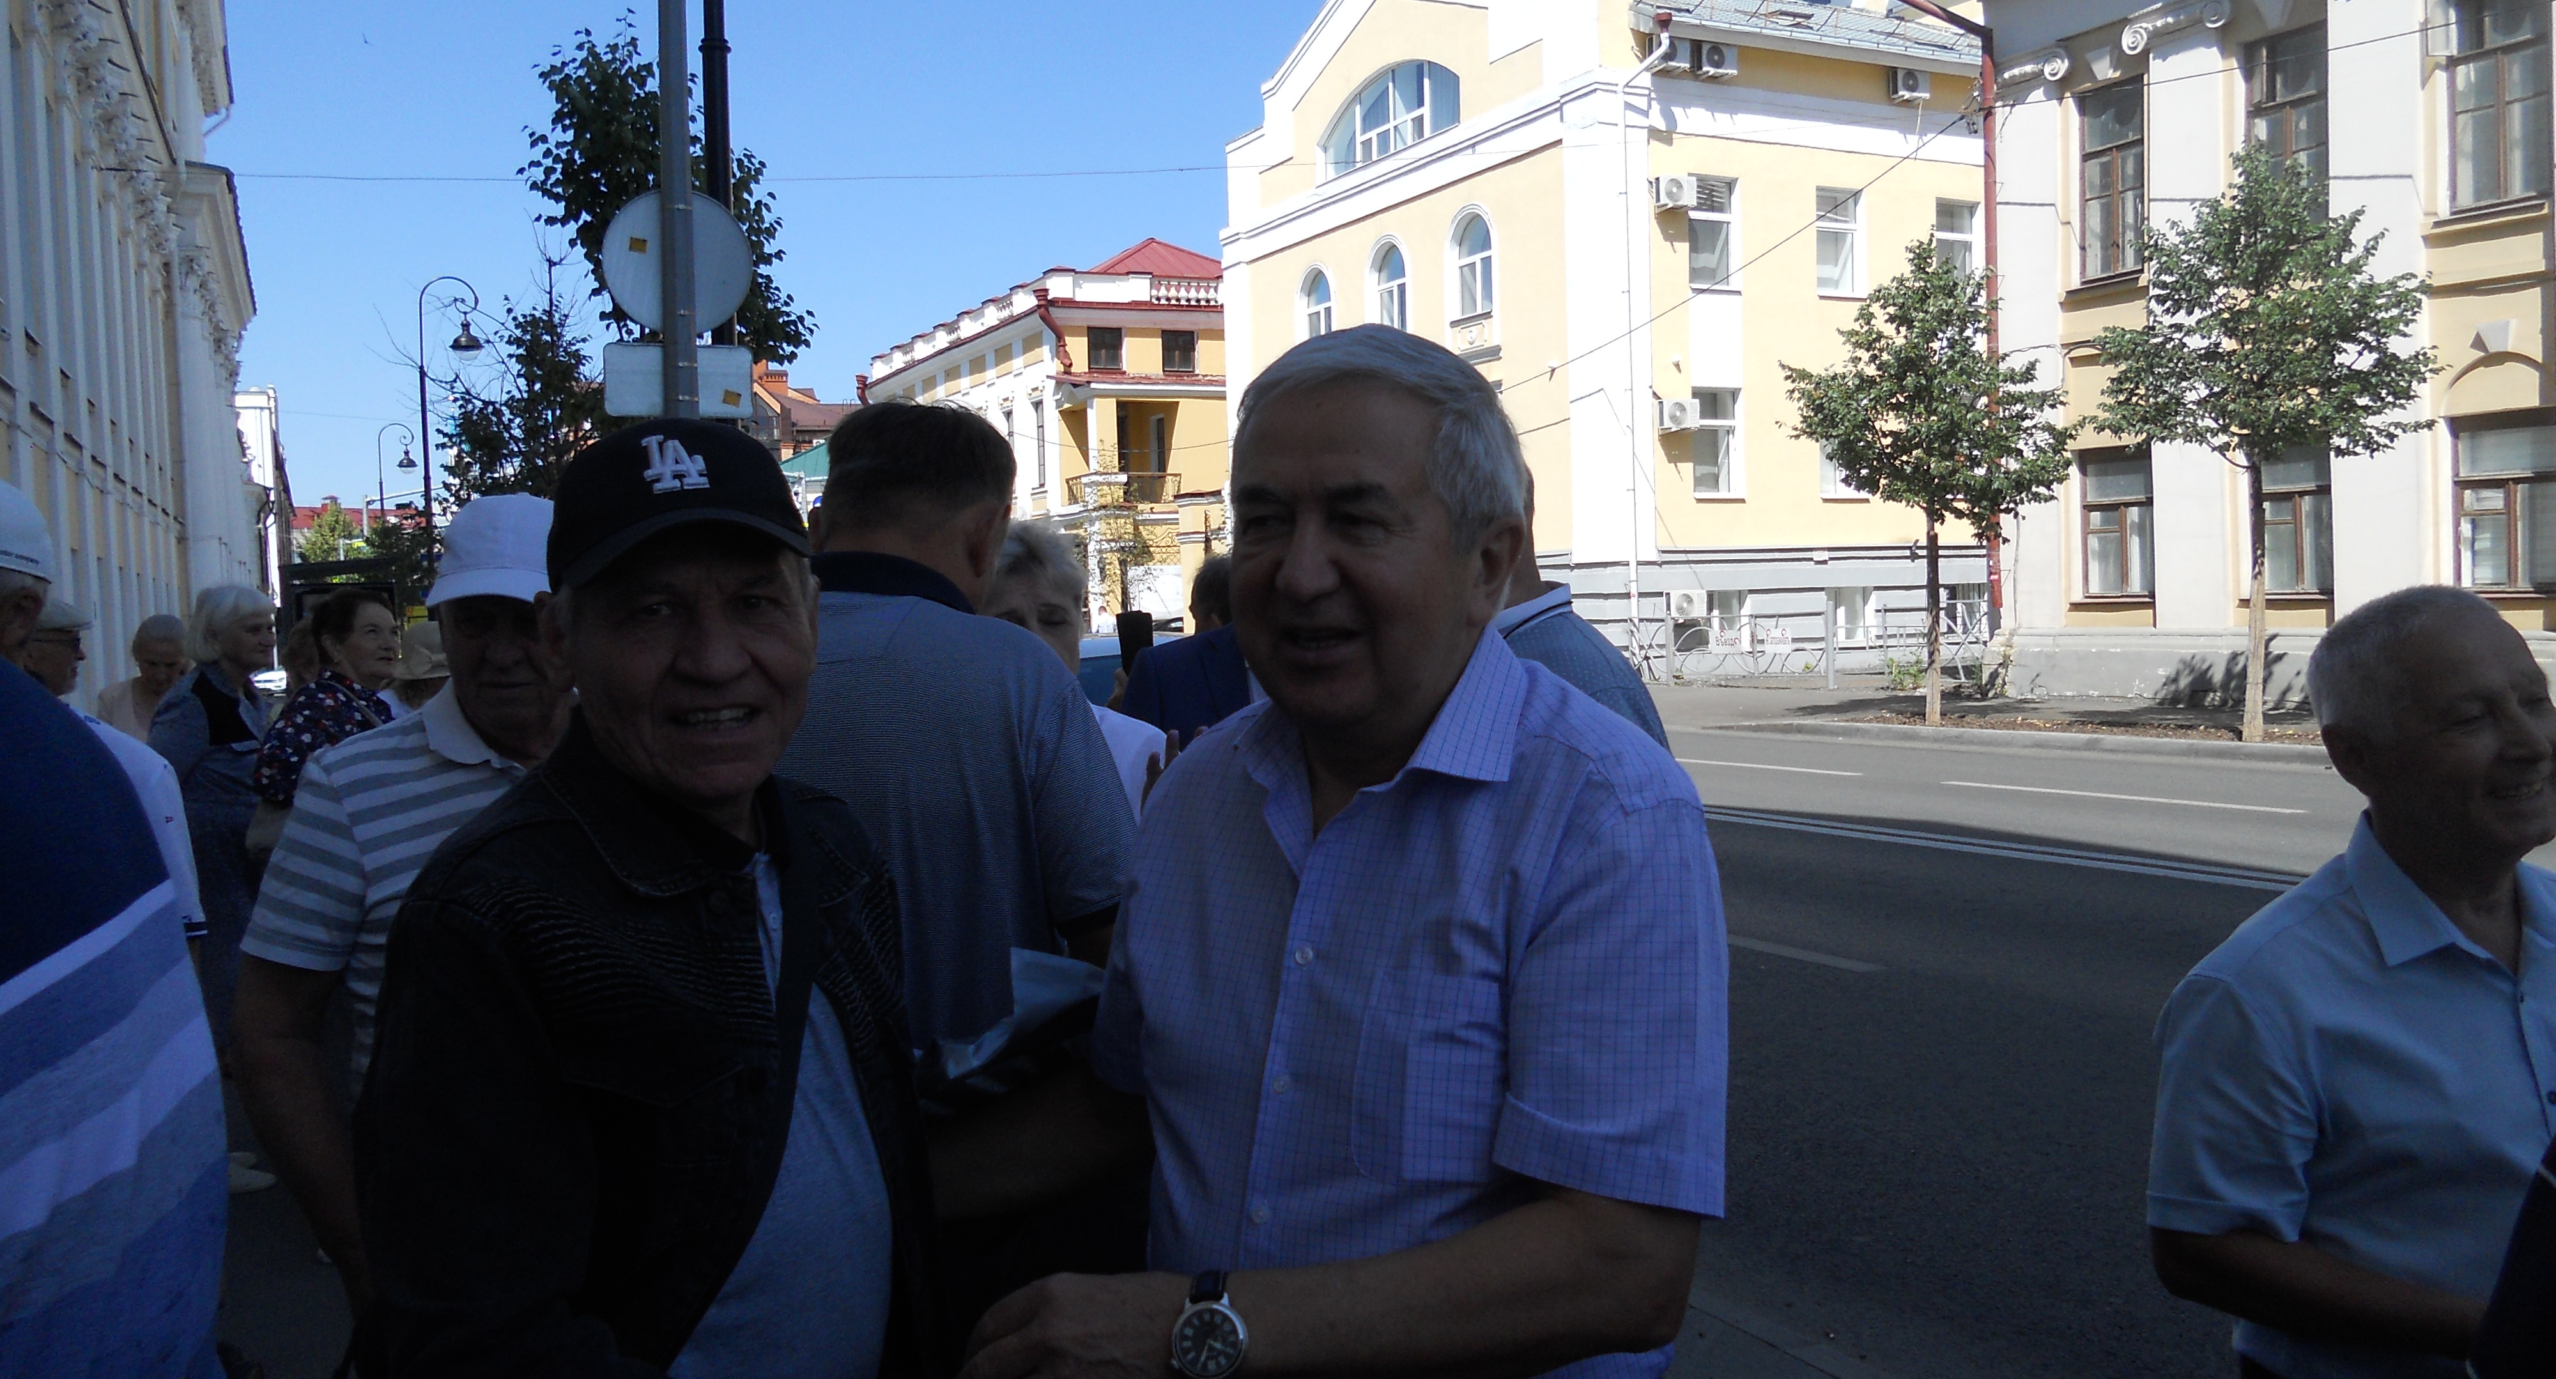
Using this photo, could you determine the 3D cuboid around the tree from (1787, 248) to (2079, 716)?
[{"bbox_3d":[7.563,-2.425,23.298,3.350,5.630,3.200,-1,2,18],"label":"tree"}]

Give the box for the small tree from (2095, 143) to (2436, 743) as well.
[{"bbox_3d":[9.478,-2.381,19.296,3.300,5.760,3.200,-1,2,26],"label":"small tree"}]

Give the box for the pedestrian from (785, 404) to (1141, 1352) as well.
[{"bbox_3d":[-0.328,0.583,1.931,0.520,1.715,0.370,-1,2,12],"label":"pedestrian"}]

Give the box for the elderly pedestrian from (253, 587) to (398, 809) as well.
[{"bbox_3d":[-2.245,0.574,4.830,0.380,1.645,0.480,-2,2,-5],"label":"elderly pedestrian"}]

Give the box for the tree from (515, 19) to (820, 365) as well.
[{"bbox_3d":[-3.765,-1.521,12.597,1.900,5.365,1.850,-2,2,-16],"label":"tree"}]

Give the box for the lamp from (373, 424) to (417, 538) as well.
[{"bbox_3d":[-22.931,-3.298,52.132,1.100,7.266,0.550,-3,2,-26],"label":"lamp"}]

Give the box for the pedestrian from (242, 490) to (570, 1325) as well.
[{"bbox_3d":[-0.742,0.629,2.000,0.530,1.645,0.360,-3,2,-30],"label":"pedestrian"}]

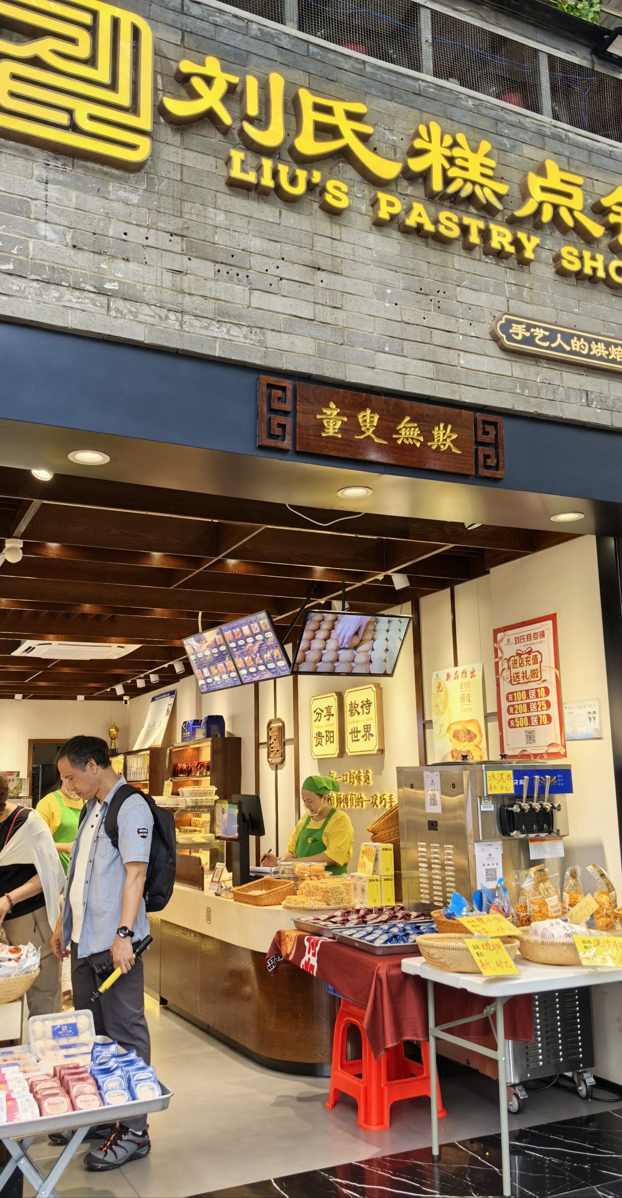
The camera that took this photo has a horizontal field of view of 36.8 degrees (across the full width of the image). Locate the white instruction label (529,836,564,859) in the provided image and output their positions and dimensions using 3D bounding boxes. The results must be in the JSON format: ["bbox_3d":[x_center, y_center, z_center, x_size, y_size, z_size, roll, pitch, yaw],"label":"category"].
[{"bbox_3d":[1.119,1.184,4.435,0.197,0.094,0.006,4,-12,-25],"label":"white instruction label"}]

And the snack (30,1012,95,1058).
[{"bbox_3d":[-0.838,1.480,3.173,0.205,0.050,0.165,4,30,-24],"label":"snack"}]

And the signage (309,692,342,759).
[{"bbox_3d":[0.106,0.998,7.337,0.055,0.500,0.450,4,-12,-25],"label":"signage"}]

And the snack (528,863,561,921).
[{"bbox_3d":[1.065,1.355,4.208,0.120,0.310,0.080,4,-12,-24],"label":"snack"}]

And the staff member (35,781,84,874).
[{"bbox_3d":[-1.668,1.936,6.404,0.480,1.660,0.330,2,-11,-15],"label":"staff member"}]

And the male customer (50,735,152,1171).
[{"bbox_3d":[-0.893,1.445,4.016,0.420,1.690,0.480,7,-14,-36],"label":"male customer"}]

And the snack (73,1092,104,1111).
[{"bbox_3d":[-0.646,1.456,2.703,0.085,0.083,0.030,4,-57,-25],"label":"snack"}]

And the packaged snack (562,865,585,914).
[{"bbox_3d":[1.205,1.375,4.288,0.100,0.285,0.080,-4,-11,15],"label":"packaged snack"}]

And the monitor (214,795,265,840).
[{"bbox_3d":[-0.463,1.414,6.046,0.220,0.270,0.360,6,-13,-33],"label":"monitor"}]

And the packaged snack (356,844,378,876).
[{"bbox_3d":[0.303,1.391,5.014,0.030,0.160,0.160,14,-17,-26],"label":"packaged snack"}]

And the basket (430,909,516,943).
[{"bbox_3d":[0.716,1.465,4.110,0.364,0.146,0.364,-1,-11,0],"label":"basket"}]

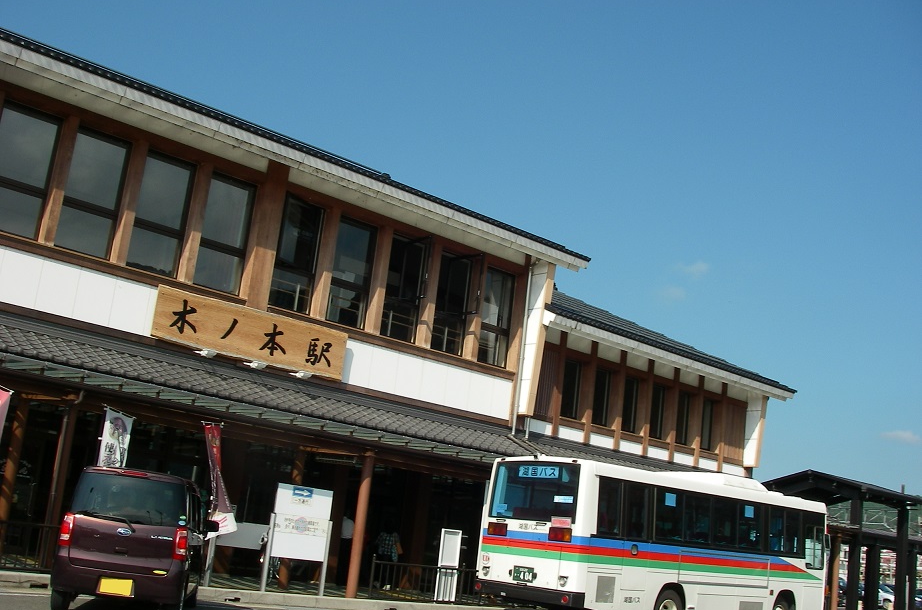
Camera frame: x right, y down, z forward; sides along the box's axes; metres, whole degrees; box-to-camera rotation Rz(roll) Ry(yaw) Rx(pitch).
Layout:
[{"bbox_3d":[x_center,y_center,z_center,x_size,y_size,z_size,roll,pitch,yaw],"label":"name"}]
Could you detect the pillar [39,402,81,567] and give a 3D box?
[{"bbox_3d":[-6.035,2.723,15.241,0.200,2.520,0.200,17,-17,-38],"label":"pillar"}]

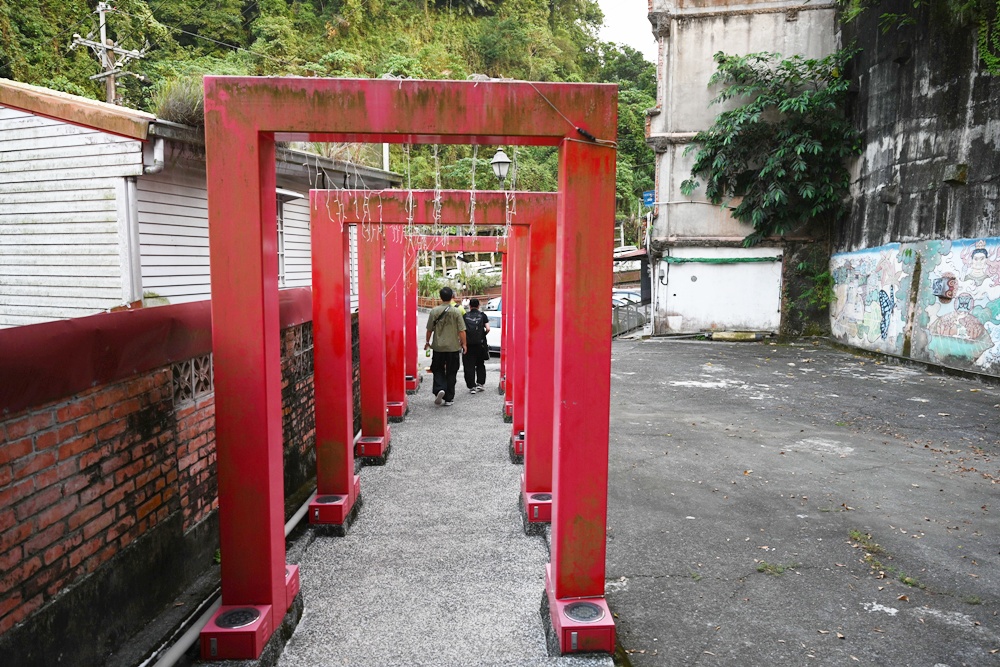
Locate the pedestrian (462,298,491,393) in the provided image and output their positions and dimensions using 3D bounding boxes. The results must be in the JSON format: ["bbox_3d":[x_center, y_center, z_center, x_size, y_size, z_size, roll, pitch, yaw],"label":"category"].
[{"bbox_3d":[-0.380,0.208,10.728,0.470,1.525,0.430,0,5,-2],"label":"pedestrian"}]

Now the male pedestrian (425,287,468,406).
[{"bbox_3d":[-0.793,0.190,9.812,0.580,1.729,0.500,0,5,-3],"label":"male pedestrian"}]

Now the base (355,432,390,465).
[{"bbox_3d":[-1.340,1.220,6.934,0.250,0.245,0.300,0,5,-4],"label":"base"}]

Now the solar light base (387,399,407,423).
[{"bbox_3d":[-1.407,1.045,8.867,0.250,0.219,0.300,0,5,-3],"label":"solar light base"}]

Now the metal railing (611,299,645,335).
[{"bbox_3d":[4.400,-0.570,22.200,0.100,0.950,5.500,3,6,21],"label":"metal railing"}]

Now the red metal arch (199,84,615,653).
[{"bbox_3d":[-0.401,0.142,3.224,1.855,2.591,0.662,0,5,-2],"label":"red metal arch"}]

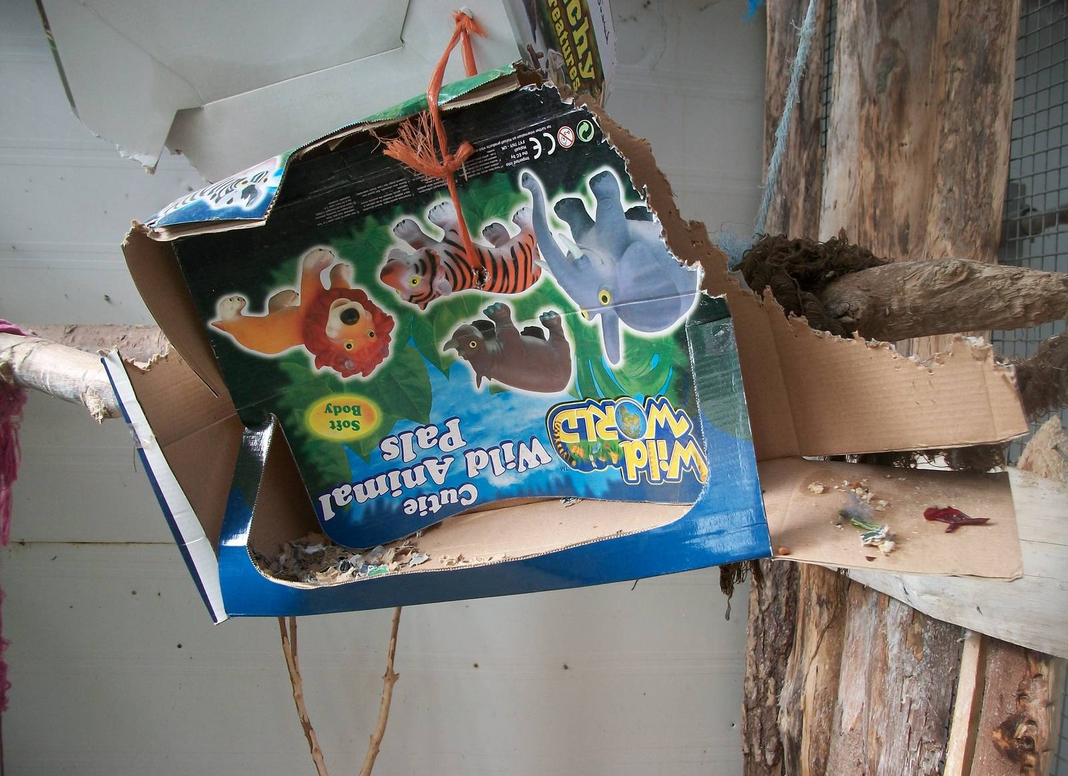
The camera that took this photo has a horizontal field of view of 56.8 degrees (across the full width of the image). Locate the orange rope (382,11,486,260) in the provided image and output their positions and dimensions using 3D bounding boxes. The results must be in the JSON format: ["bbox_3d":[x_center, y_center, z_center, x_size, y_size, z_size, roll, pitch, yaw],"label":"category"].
[{"bbox_3d":[-0.084,-0.211,0.830,0.088,0.205,0.100,2,3,0],"label":"orange rope"}]

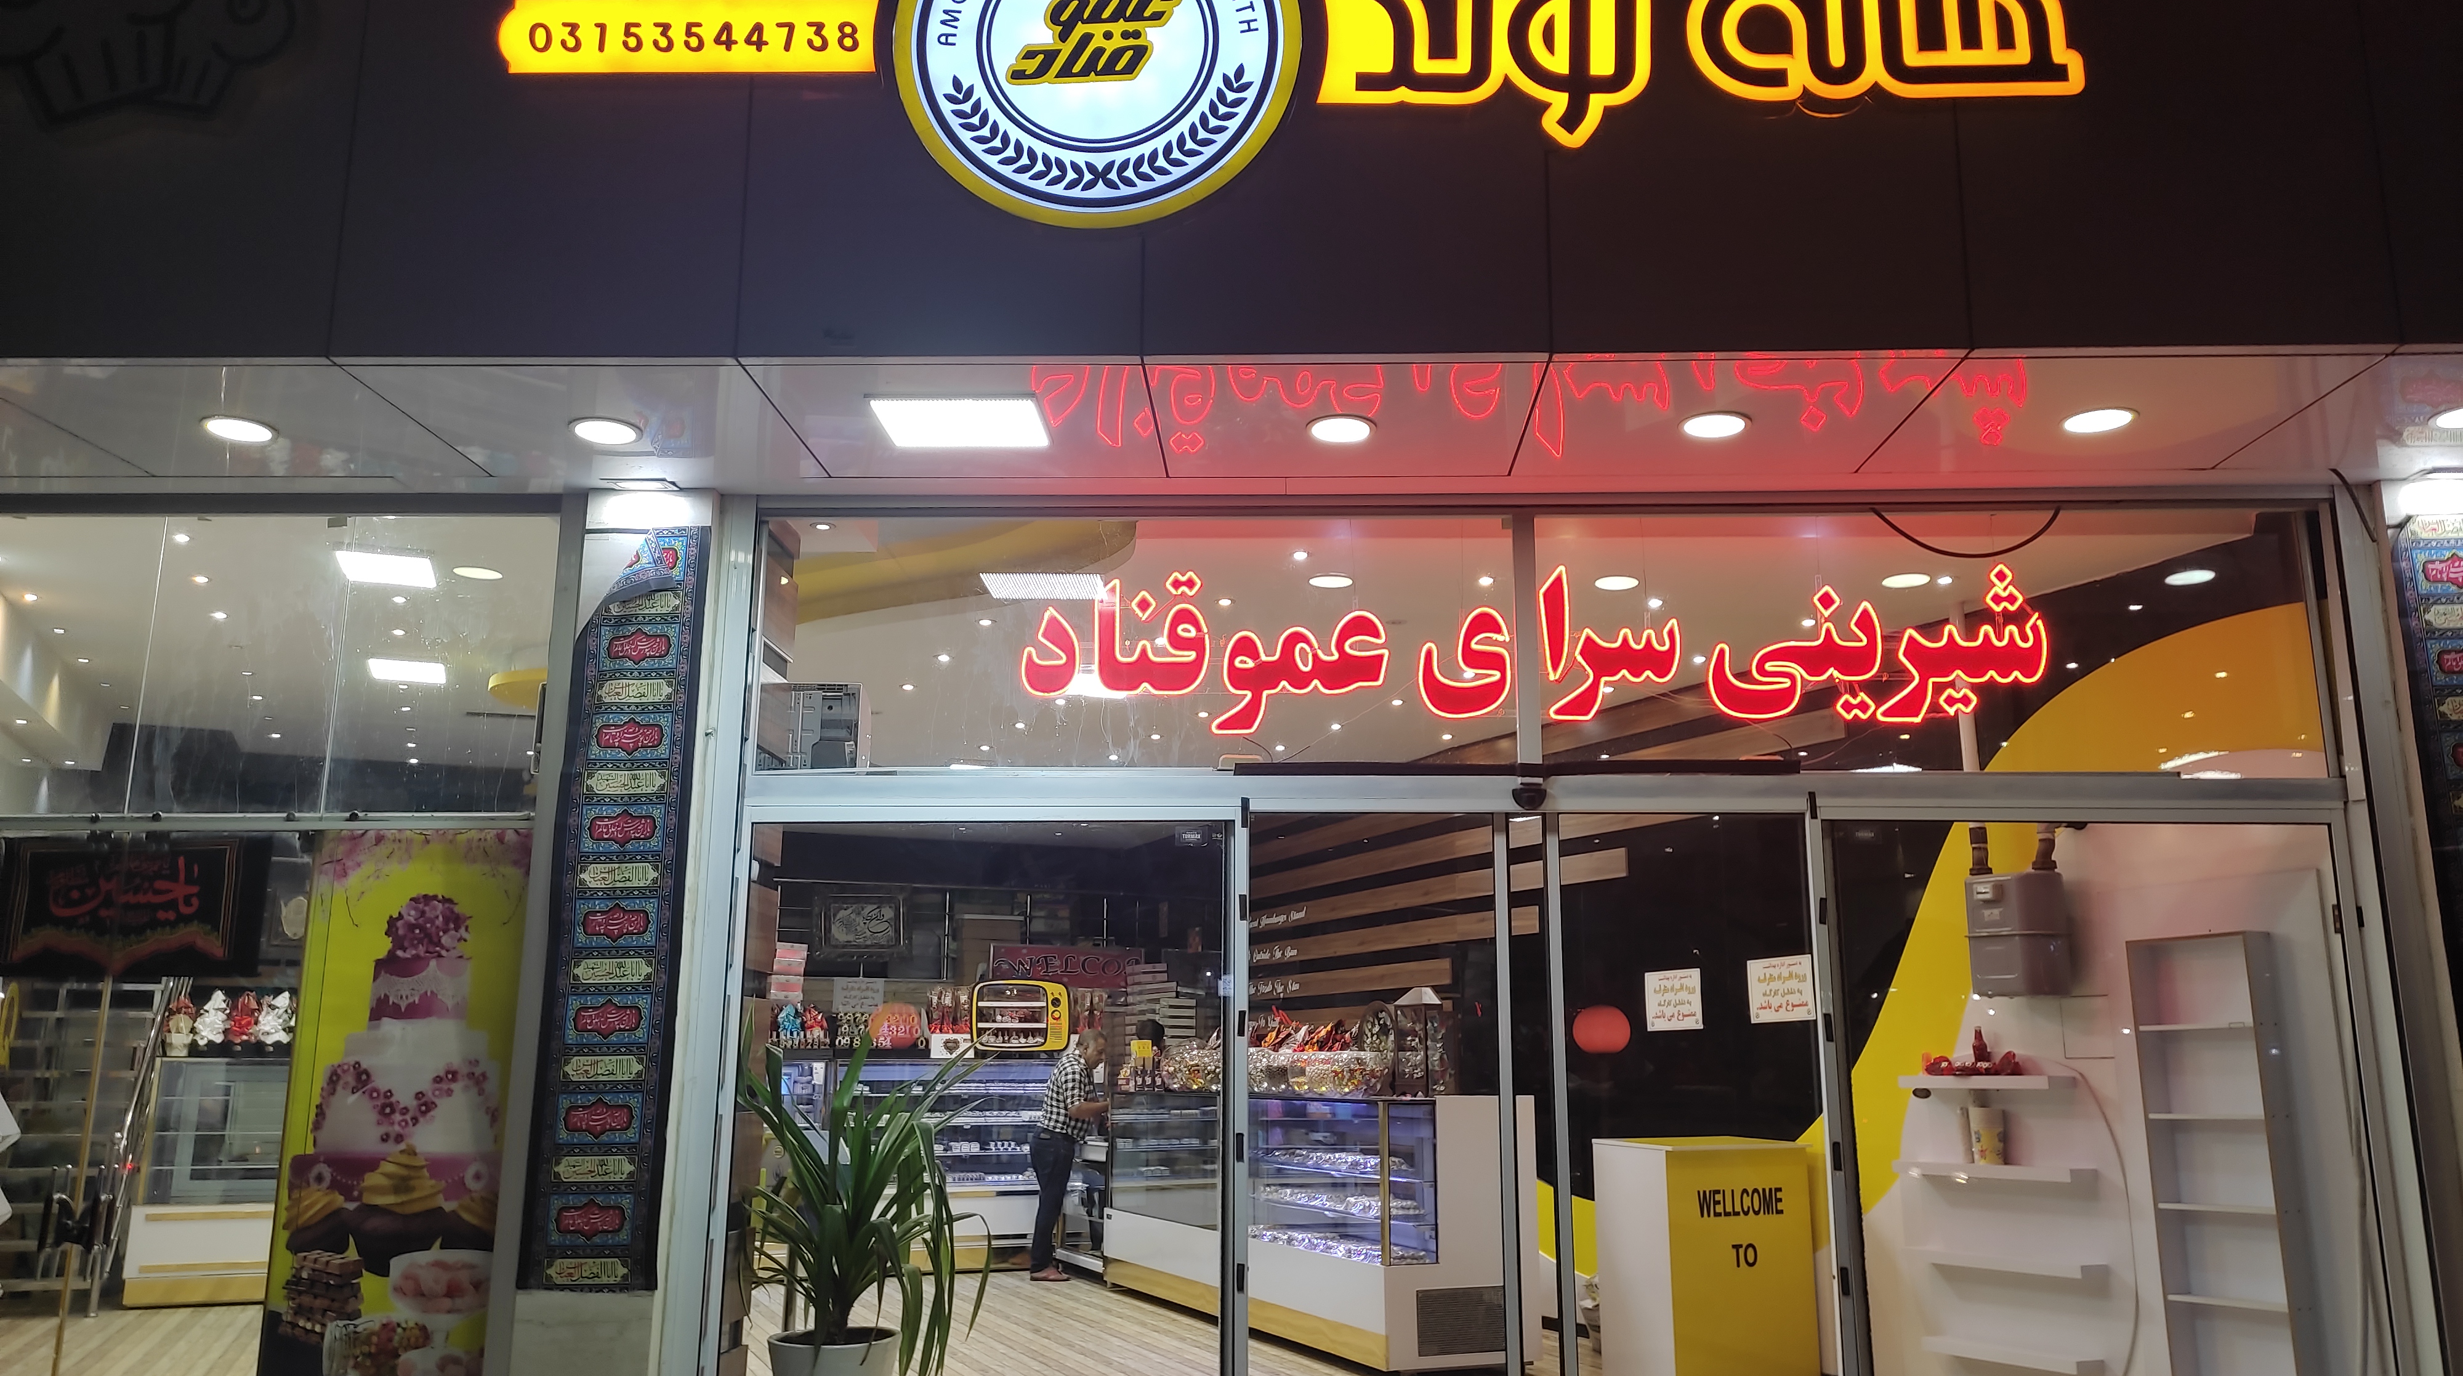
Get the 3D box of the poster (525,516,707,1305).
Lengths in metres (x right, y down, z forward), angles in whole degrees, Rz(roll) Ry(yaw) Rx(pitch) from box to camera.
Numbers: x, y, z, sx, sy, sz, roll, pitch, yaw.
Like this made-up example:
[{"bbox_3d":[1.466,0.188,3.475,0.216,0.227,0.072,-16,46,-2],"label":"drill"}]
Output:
[{"bbox_3d":[-2.212,0.736,6.615,0.498,2.721,0.020,0,-12,2],"label":"poster"}]

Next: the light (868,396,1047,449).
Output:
[{"bbox_3d":[-0.911,-0.890,6.251,0.556,0.036,0.535,0,-12,2],"label":"light"}]

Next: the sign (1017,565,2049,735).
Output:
[{"bbox_3d":[1.133,-0.146,6.998,3.869,0.651,0.041,0,-12,2],"label":"sign"}]

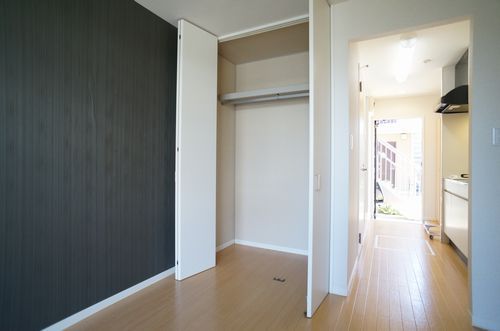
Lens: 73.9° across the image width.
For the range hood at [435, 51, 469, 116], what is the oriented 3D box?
[{"bbox_3d":[2.610,-1.020,3.990,0.620,0.640,0.670,0,0,26],"label":"range hood"}]

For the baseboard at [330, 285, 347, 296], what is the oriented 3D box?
[{"bbox_3d":[0.703,0.989,2.635,0.137,0.062,0.015,0,0,27],"label":"baseboard"}]

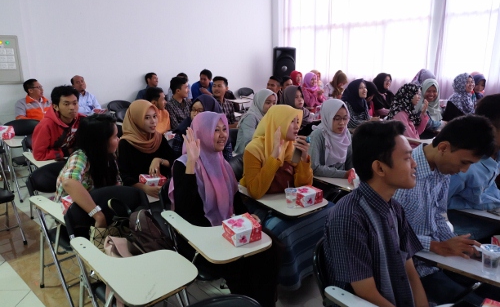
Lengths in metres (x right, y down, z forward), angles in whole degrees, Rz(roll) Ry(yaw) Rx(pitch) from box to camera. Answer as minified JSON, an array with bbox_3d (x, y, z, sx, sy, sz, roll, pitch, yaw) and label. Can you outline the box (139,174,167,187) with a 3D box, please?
[{"bbox_3d":[-0.605,0.180,2.400,0.138,0.066,0.142,-8,16,-29],"label":"box"}]

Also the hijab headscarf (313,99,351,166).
[{"bbox_3d":[0.565,-0.146,2.600,0.270,0.450,0.270,-7,16,-26],"label":"hijab headscarf"}]

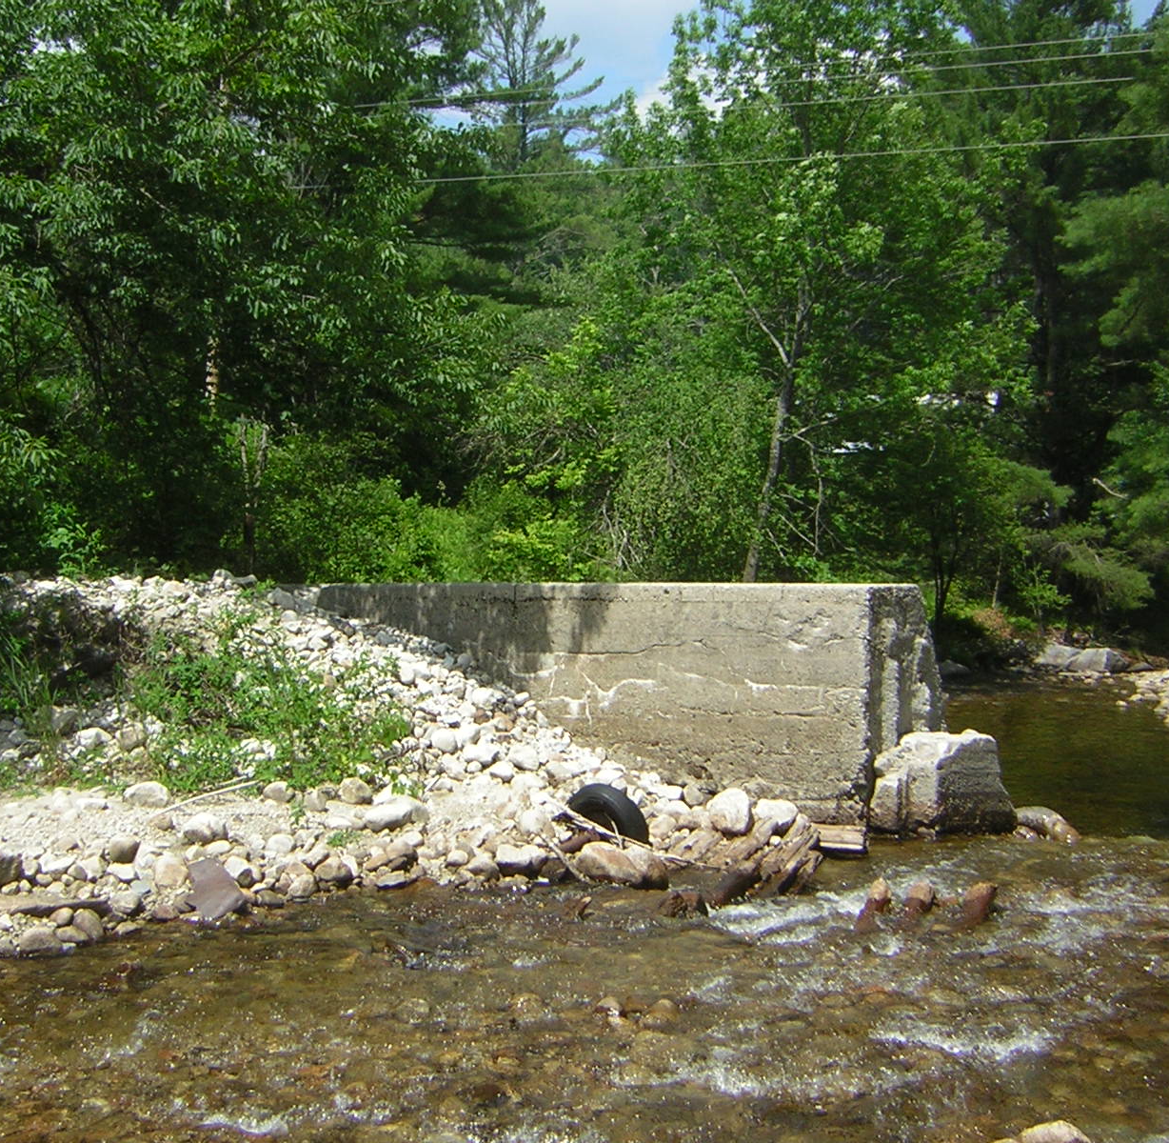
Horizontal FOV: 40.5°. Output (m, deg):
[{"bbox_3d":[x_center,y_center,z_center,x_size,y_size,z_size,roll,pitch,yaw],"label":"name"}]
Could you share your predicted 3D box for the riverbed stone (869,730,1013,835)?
[{"bbox_3d":[2.690,1.550,11.850,0.810,0.700,0.780,0,0,-27],"label":"riverbed stone"}]

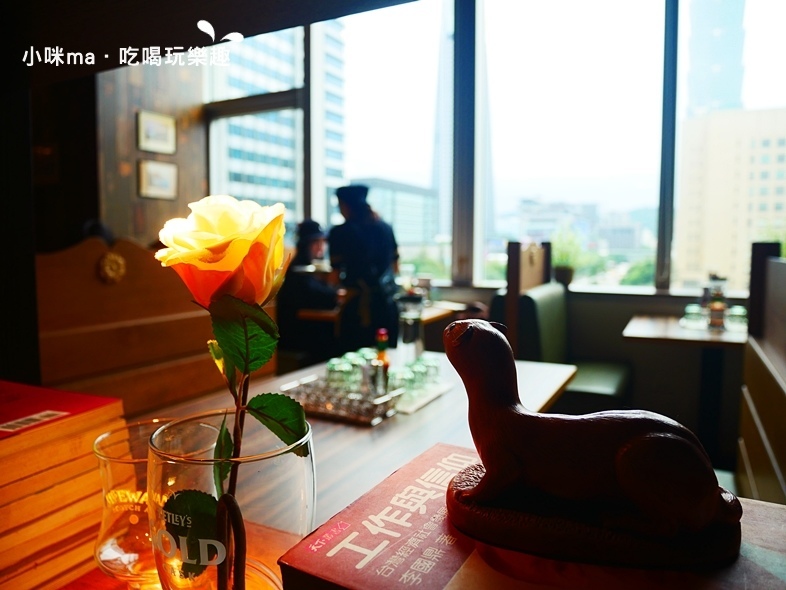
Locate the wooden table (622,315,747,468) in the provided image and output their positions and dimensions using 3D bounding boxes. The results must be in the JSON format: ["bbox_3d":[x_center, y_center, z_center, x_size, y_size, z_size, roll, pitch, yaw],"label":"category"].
[{"bbox_3d":[1.808,0.566,3.135,0.840,0.740,0.840,3,6,28],"label":"wooden table"}]

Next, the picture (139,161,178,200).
[{"bbox_3d":[-2.209,-1.077,5.171,0.030,0.340,0.415,3,6,28],"label":"picture"}]

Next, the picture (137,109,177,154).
[{"bbox_3d":[-2.203,-1.521,5.144,0.030,0.348,0.415,3,6,28],"label":"picture"}]

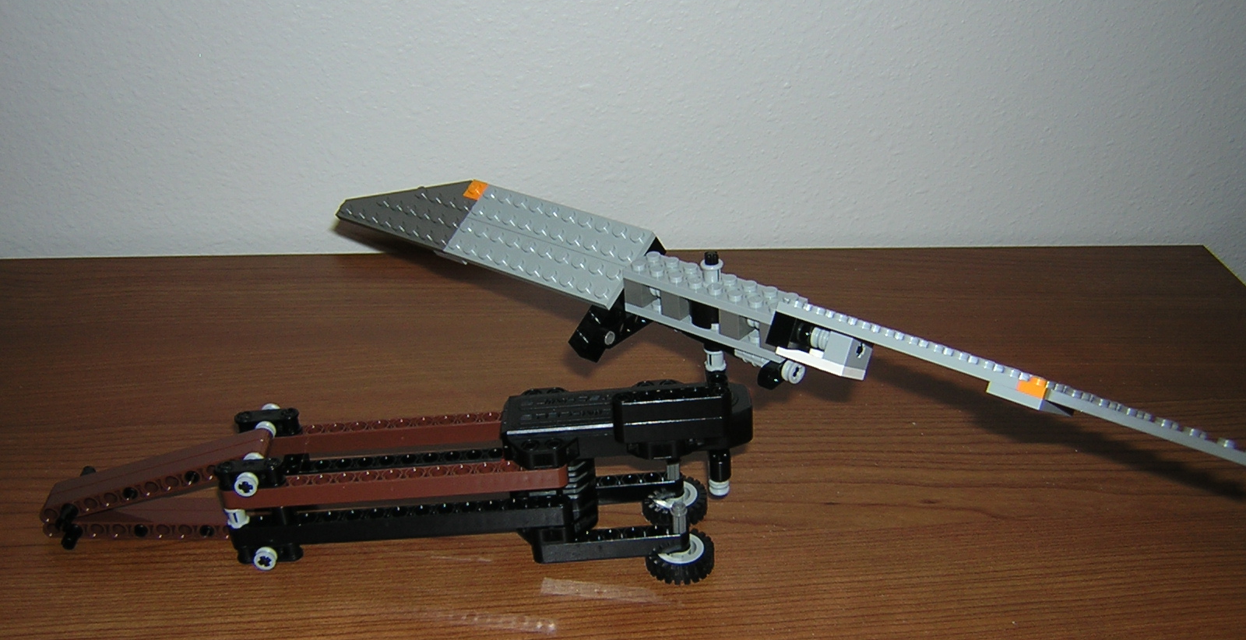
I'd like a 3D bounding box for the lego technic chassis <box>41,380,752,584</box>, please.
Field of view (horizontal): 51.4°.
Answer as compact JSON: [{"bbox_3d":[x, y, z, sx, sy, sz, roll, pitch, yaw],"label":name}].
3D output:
[{"bbox_3d":[-0.082,0.046,0.451,0.253,0.072,0.056,1,28,-3],"label":"lego technic chassis"}]

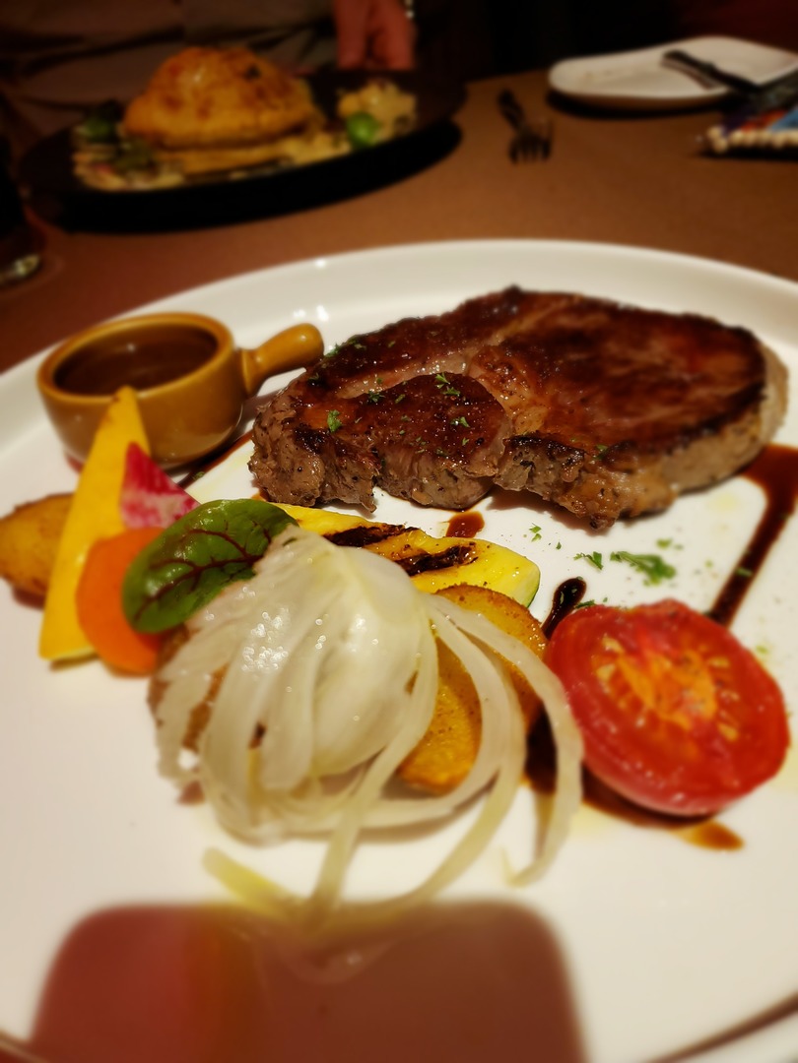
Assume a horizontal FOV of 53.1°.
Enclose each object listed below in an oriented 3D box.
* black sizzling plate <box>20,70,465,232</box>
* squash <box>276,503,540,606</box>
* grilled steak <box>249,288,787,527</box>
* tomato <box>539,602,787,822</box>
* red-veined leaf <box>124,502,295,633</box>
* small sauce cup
[{"bbox_3d":[-0.103,-0.272,0.553,0.295,0.027,0.292,-8,39,0],"label":"black sizzling plate"},{"bbox_3d":[-0.007,0.011,0.189,0.080,0.013,0.029,15,44,25],"label":"squash"},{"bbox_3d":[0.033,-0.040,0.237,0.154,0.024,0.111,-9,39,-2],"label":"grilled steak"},{"bbox_3d":[0.047,0.035,0.149,0.046,0.020,0.046,-3,43,-4],"label":"tomato"},{"bbox_3d":[-0.042,0.007,0.176,0.044,0.010,0.026,-38,77,-9],"label":"red-veined leaf"},{"bbox_3d":[-0.067,-0.050,0.261,0.092,0.027,0.062,-10,39,-3],"label":"small sauce cup"}]

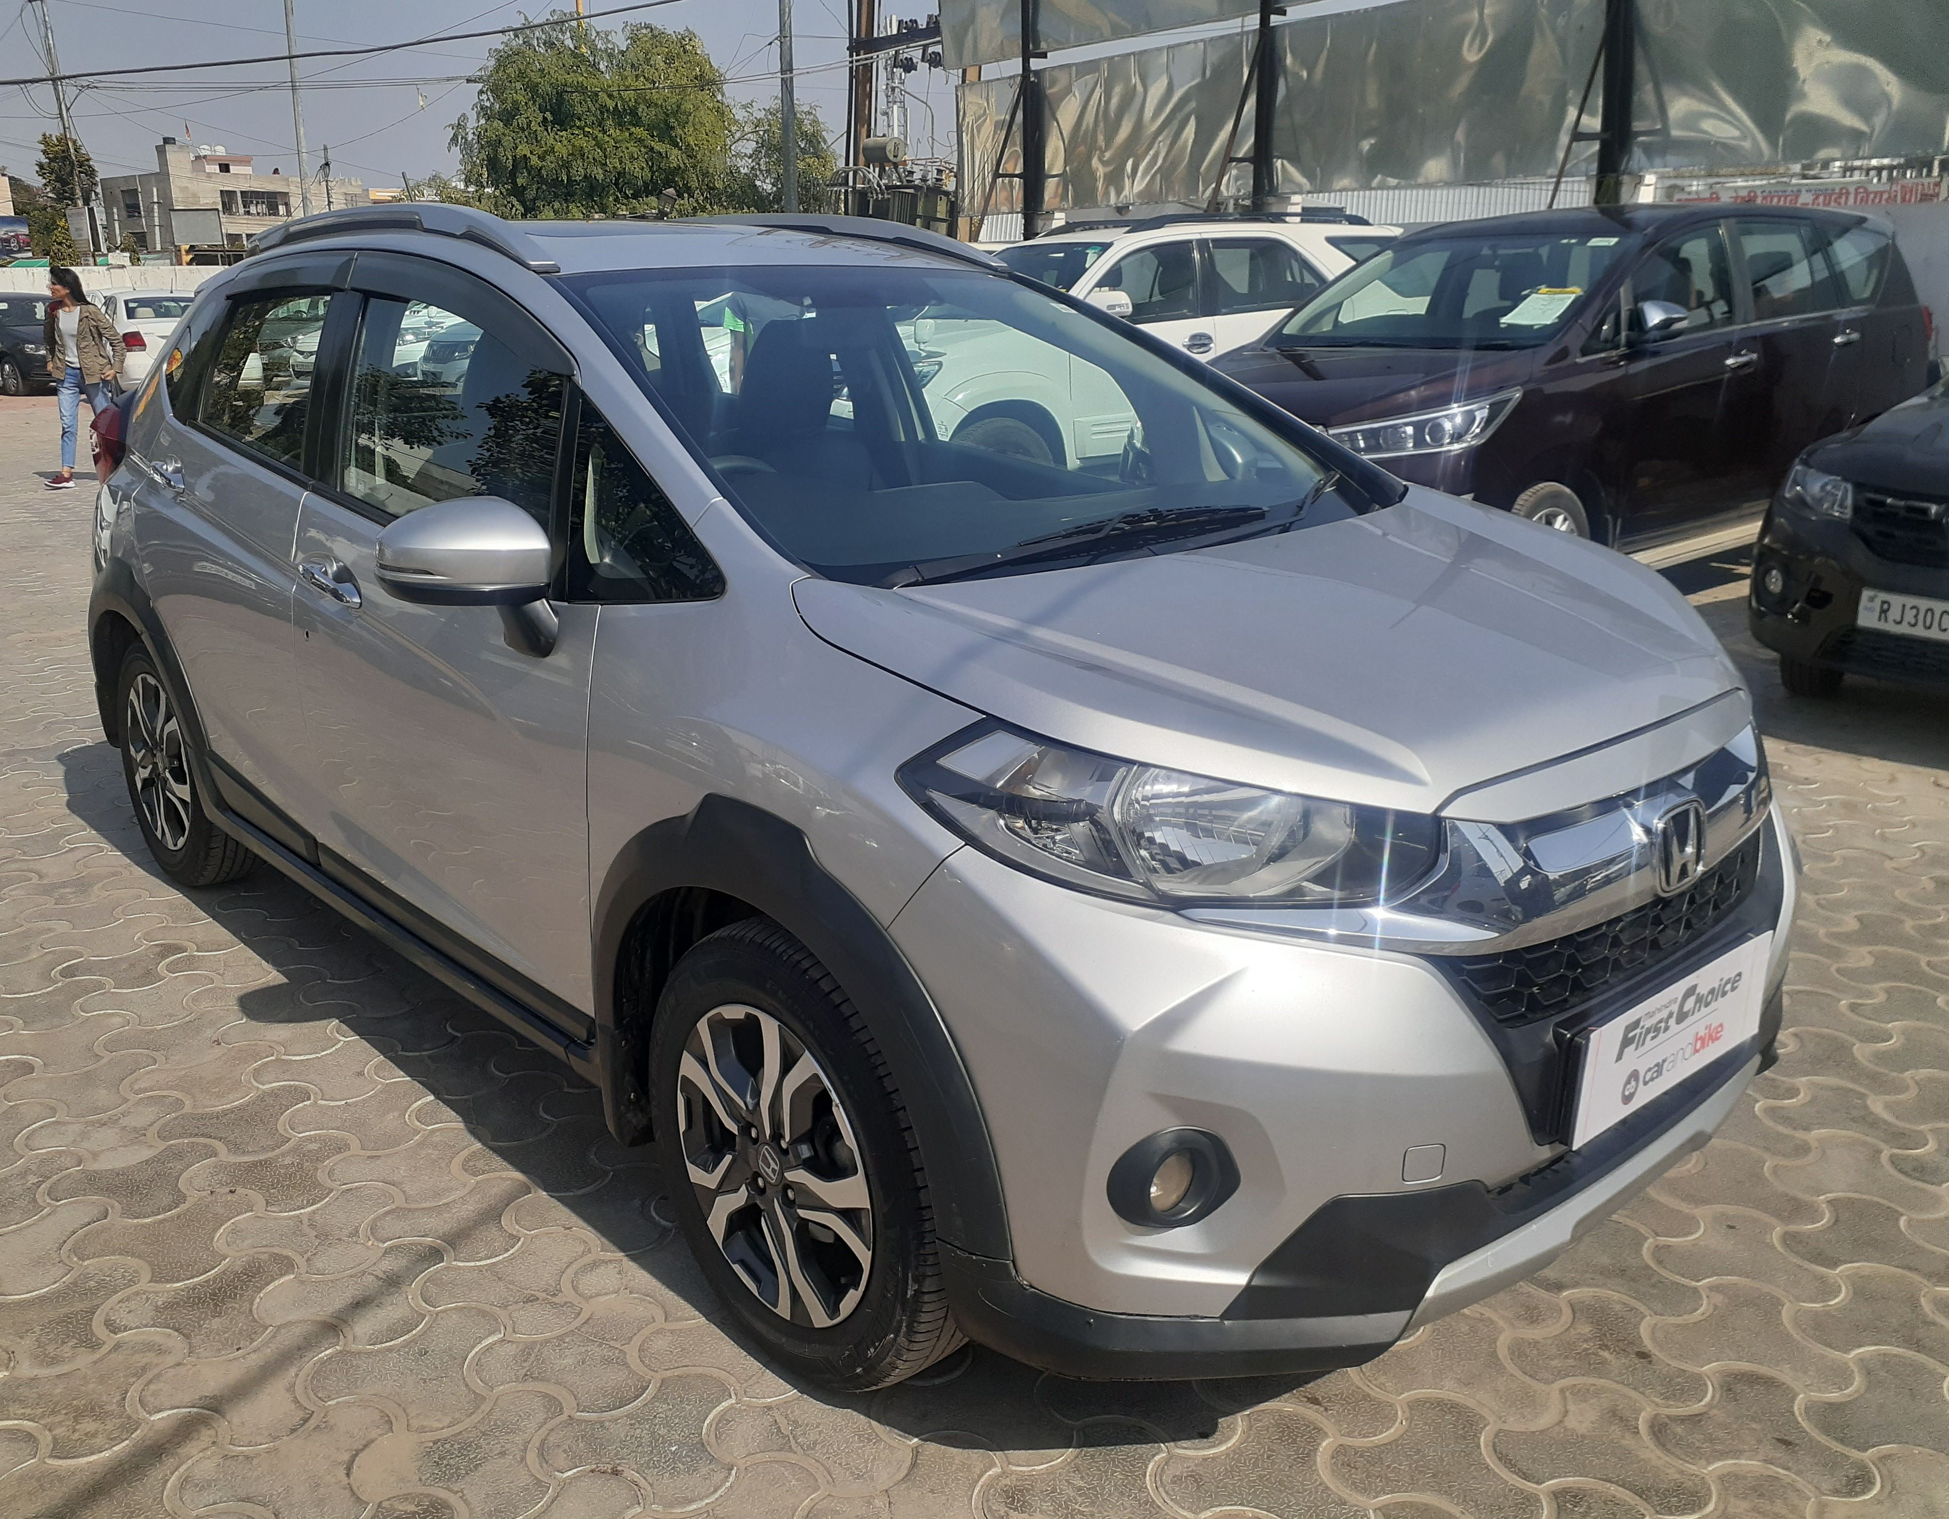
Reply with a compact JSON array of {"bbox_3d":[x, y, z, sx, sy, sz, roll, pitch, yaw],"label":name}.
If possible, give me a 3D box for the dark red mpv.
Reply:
[{"bbox_3d":[3.070,-1.940,8.130,4.735,1.795,1.830,-13,20,-37],"label":"dark red mpv"}]

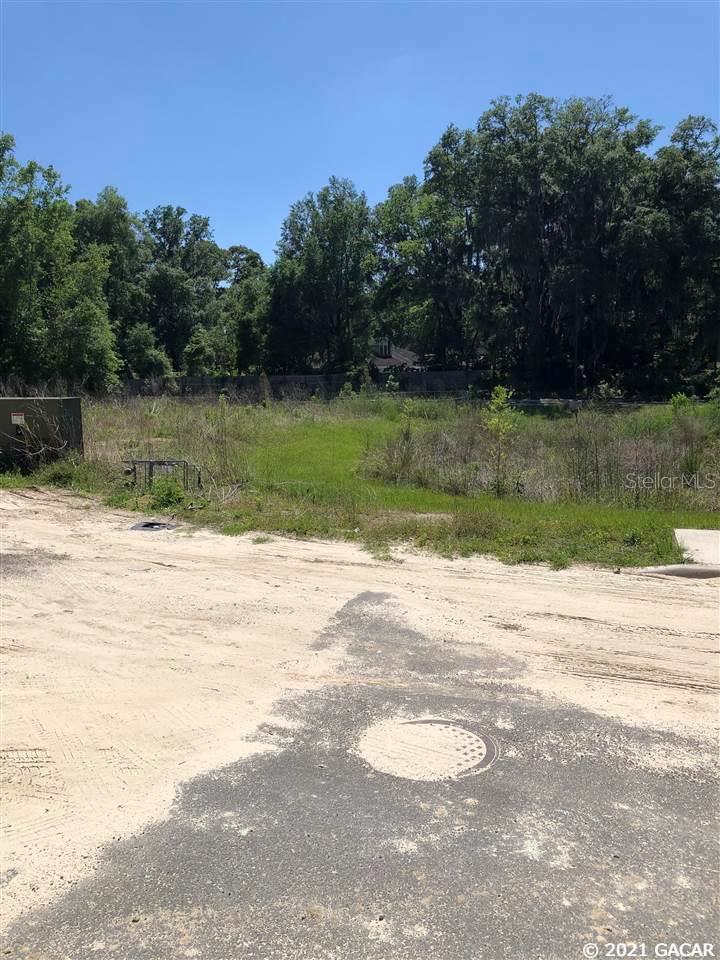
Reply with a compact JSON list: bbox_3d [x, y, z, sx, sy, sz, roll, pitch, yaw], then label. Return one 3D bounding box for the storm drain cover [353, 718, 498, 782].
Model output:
[{"bbox_3d":[0.301,1.209,3.476,0.640,0.040,0.640,-1,6,0],"label":"storm drain cover"}]

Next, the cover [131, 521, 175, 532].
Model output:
[{"bbox_3d":[-2.513,0.574,9.388,0.430,0.050,0.460,0,6,7],"label":"cover"}]

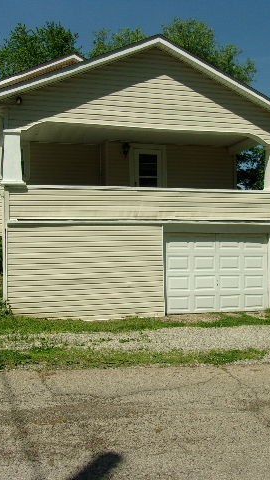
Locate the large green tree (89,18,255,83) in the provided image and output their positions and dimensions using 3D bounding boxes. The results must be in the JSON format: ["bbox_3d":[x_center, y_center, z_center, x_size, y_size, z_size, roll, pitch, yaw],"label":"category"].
[{"bbox_3d":[2.703,-6.853,31.923,10.300,14.694,10.300,-1,-1,-17],"label":"large green tree"}]

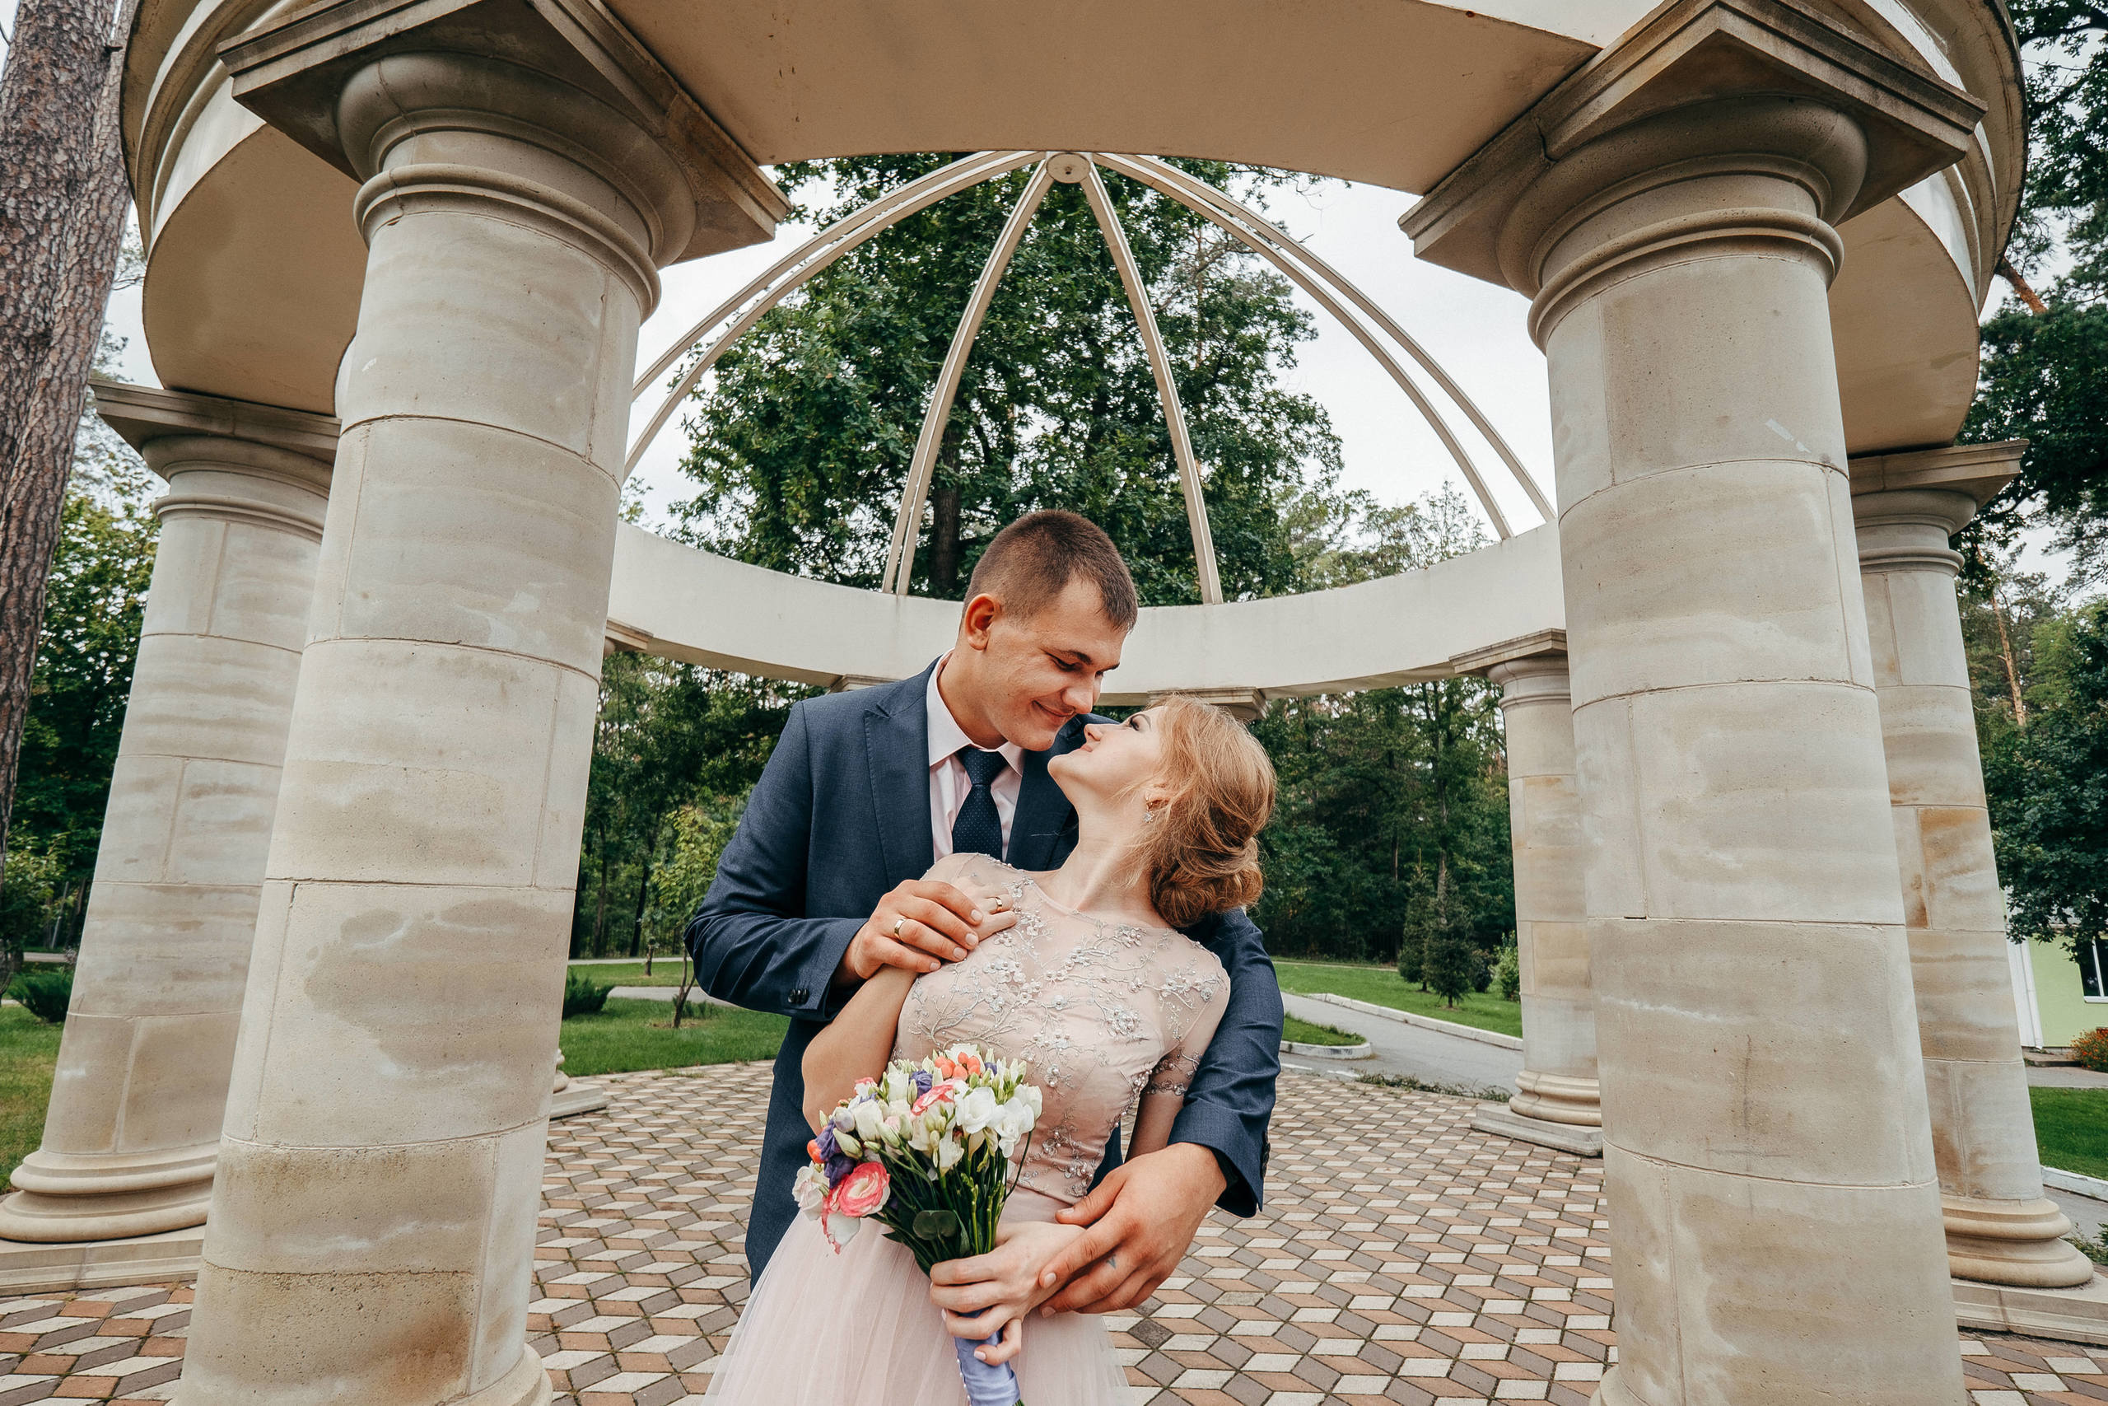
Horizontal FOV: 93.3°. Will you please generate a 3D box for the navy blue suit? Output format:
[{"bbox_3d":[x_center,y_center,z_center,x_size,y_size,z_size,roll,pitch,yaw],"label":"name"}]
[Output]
[{"bbox_3d":[-0.085,0.733,1.000,0.610,1.520,0.440,3,-11,-7],"label":"navy blue suit"}]

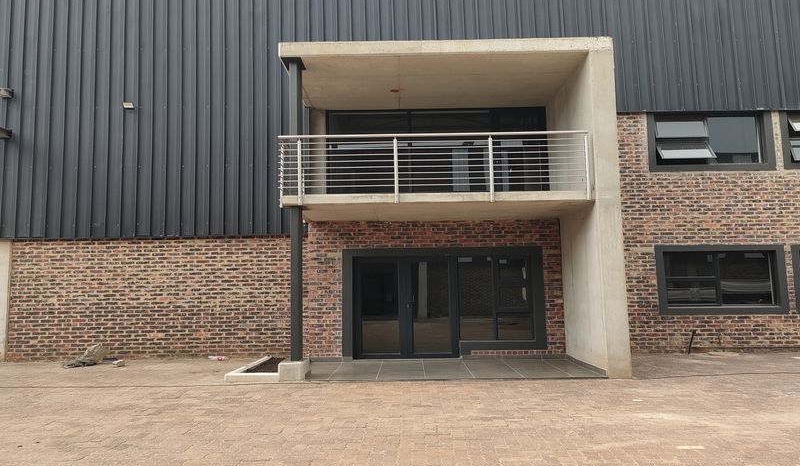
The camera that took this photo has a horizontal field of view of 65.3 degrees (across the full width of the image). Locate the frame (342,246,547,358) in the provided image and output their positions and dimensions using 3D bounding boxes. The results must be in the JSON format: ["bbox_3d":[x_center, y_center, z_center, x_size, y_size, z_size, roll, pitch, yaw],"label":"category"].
[{"bbox_3d":[0.900,1.461,12.855,4.169,2.269,0.160,-1,-6,1],"label":"frame"}]

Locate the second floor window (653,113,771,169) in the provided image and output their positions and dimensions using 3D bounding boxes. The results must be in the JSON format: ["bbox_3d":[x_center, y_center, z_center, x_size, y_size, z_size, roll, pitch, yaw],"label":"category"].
[{"bbox_3d":[6.669,-1.989,13.388,2.460,1.210,0.180,-1,-6,1],"label":"second floor window"}]

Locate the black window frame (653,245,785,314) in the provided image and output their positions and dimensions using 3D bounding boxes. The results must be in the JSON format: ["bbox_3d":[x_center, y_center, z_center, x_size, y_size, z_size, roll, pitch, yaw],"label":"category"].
[{"bbox_3d":[6.748,0.967,13.052,2.694,1.452,0.160,-1,-6,1],"label":"black window frame"}]

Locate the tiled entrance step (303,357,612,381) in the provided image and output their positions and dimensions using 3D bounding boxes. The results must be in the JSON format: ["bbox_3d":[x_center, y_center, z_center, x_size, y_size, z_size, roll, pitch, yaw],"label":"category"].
[{"bbox_3d":[0.949,2.488,11.393,4.790,0.095,2.680,-1,-6,1],"label":"tiled entrance step"}]

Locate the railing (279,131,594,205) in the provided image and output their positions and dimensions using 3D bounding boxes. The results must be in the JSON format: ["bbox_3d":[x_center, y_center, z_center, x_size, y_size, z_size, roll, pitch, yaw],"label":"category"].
[{"bbox_3d":[0.582,-0.933,11.685,5.240,1.200,2.660,-1,-6,1],"label":"railing"}]

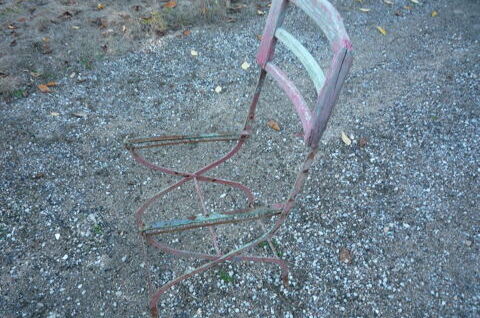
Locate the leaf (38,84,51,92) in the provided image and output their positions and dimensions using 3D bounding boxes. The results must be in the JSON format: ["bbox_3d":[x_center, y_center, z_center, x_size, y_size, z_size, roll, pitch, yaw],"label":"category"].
[{"bbox_3d":[-1.046,-0.377,2.225,0.092,0.016,0.027,27,46,21],"label":"leaf"}]

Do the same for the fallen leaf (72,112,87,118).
[{"bbox_3d":[-0.806,-0.221,2.089,0.072,0.012,0.021,9,42,2],"label":"fallen leaf"}]

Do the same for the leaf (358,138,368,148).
[{"bbox_3d":[0.632,-0.085,2.133,0.037,0.012,0.076,13,43,6],"label":"leaf"}]

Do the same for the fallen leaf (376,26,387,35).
[{"bbox_3d":[1.078,-0.975,3.160,0.024,0.020,0.139,-6,44,-14],"label":"fallen leaf"}]

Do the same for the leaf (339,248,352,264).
[{"bbox_3d":[0.406,0.371,1.603,0.039,0.013,0.074,5,42,-2],"label":"leaf"}]

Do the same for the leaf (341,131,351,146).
[{"bbox_3d":[0.546,-0.107,2.143,0.028,0.016,0.110,-3,43,-11],"label":"leaf"}]

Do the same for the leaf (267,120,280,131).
[{"bbox_3d":[0.177,-0.174,2.167,0.039,0.015,0.102,-19,48,-26],"label":"leaf"}]

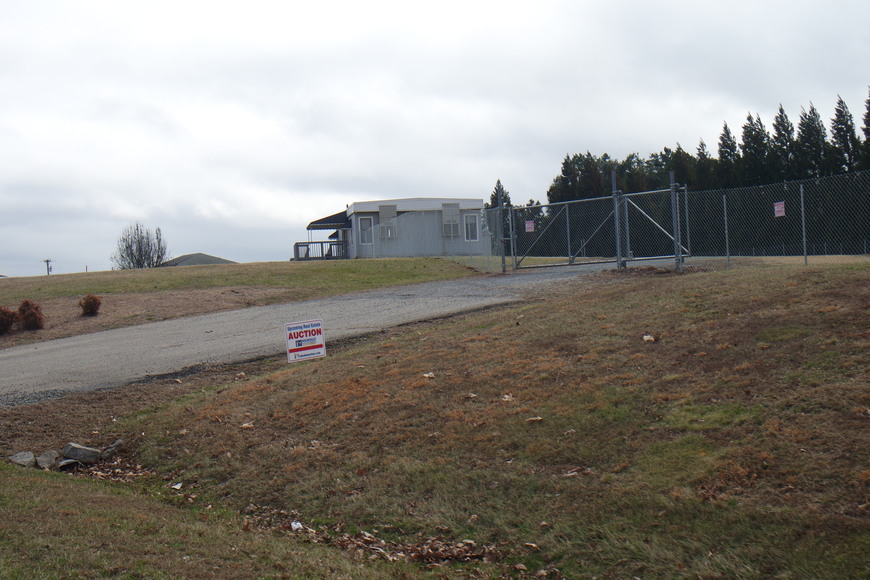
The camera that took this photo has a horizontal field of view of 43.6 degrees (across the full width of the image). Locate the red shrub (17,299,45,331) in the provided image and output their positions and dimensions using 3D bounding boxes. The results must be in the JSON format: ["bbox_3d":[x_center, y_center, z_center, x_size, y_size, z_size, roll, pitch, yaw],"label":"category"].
[{"bbox_3d":[-8.333,0.505,22.400,0.580,0.660,0.570,-3,1,0],"label":"red shrub"}]

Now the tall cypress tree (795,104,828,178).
[{"bbox_3d":[25.128,-6.985,72.000,2.600,10.500,2.600,-3,1,0],"label":"tall cypress tree"}]

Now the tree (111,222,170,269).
[{"bbox_3d":[-29.741,-4.097,110.000,6.000,5.700,5.800,-3,1,0],"label":"tree"}]

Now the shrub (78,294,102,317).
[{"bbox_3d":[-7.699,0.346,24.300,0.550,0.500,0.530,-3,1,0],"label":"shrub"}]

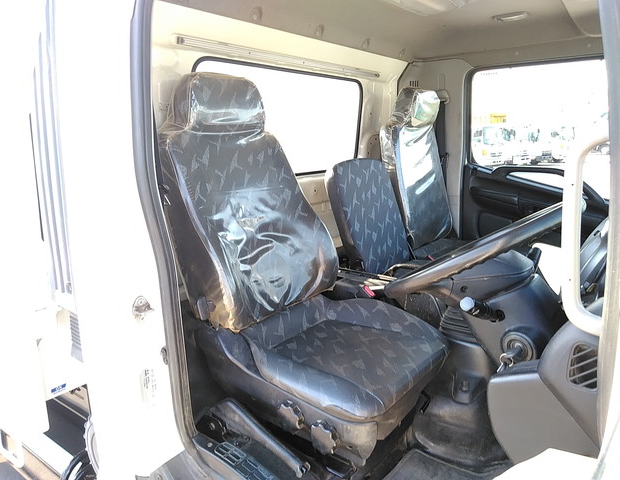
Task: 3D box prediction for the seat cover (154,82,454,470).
[{"bbox_3d":[-0.020,0.007,1.447,0.860,0.970,0.540,9,15,38],"label":"seat cover"}]

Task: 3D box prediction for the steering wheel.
[{"bbox_3d":[0.381,0.034,1.092,0.450,0.090,0.450,-31,-11,39],"label":"steering wheel"}]

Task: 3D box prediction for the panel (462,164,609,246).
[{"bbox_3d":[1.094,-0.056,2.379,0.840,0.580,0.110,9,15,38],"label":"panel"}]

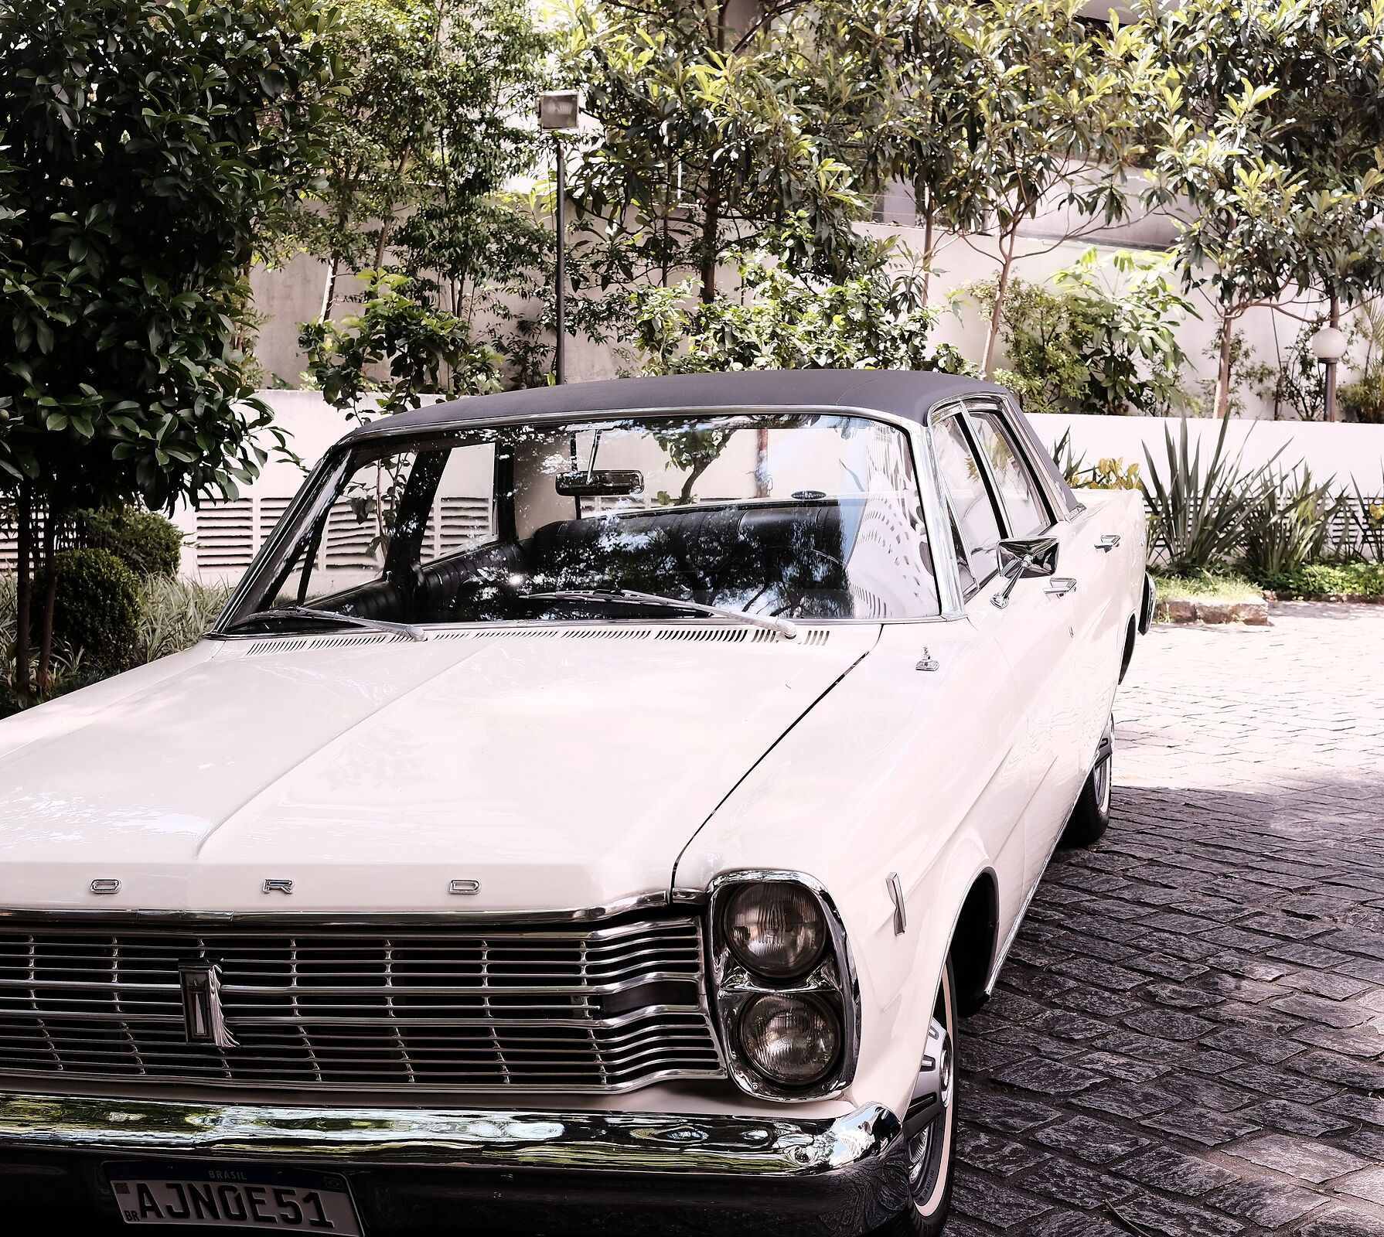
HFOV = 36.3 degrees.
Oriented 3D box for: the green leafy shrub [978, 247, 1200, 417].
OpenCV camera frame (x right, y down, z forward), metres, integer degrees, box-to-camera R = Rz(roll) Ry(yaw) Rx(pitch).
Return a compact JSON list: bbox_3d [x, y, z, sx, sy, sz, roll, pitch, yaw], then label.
[{"bbox_3d":[2.326,-1.651,12.400,1.270,1.060,1.000,0,4,11],"label":"green leafy shrub"}]

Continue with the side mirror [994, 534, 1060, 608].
[{"bbox_3d":[0.725,-0.110,4.636,0.145,0.160,0.090,-3,6,4],"label":"side mirror"}]

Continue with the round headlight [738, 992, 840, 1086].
[{"bbox_3d":[0.141,0.580,2.943,0.145,0.145,0.090,-2,7,16],"label":"round headlight"}]

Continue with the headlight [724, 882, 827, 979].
[{"bbox_3d":[0.121,0.421,2.888,0.145,0.145,0.090,-2,7,16],"label":"headlight"}]

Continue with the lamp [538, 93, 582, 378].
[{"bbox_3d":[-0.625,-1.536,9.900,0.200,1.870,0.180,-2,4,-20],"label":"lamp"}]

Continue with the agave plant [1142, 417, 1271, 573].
[{"bbox_3d":[2.922,-0.708,12.000,0.750,0.900,0.700,1,4,14],"label":"agave plant"}]

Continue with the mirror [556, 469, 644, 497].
[{"bbox_3d":[-0.209,-0.311,4.813,0.220,0.058,0.040,0,5,28],"label":"mirror"}]

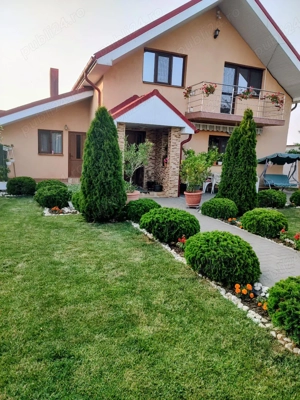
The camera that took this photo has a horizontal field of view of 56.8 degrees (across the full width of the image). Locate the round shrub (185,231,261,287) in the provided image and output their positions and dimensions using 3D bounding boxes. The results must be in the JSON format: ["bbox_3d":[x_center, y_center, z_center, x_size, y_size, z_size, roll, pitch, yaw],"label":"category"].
[{"bbox_3d":[0.892,0.713,3.485,0.920,0.630,0.920,3,10,-1],"label":"round shrub"}]

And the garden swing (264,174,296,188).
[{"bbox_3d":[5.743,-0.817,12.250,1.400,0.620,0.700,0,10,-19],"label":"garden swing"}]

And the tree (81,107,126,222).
[{"bbox_3d":[-1.012,-0.786,6.221,1.049,2.494,1.049,0,10,-19],"label":"tree"}]

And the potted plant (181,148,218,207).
[{"bbox_3d":[1.438,-0.653,8.205,1.100,1.660,1.000,5,11,10],"label":"potted plant"}]

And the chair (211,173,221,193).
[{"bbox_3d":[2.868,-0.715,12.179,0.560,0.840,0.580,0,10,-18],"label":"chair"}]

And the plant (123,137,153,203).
[{"bbox_3d":[-0.340,-0.900,8.499,0.980,2.064,0.900,0,10,-19],"label":"plant"}]

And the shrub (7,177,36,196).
[{"bbox_3d":[-3.810,-0.398,8.260,0.800,0.580,0.800,-1,11,-19],"label":"shrub"}]

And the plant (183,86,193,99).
[{"bbox_3d":[1.560,-4.305,11.200,0.340,0.500,0.380,-1,11,-19],"label":"plant"}]

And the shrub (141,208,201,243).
[{"bbox_3d":[0.367,0.441,5.024,1.079,0.580,1.079,0,10,-19],"label":"shrub"}]

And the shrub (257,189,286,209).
[{"bbox_3d":[4.024,-0.055,9.246,0.946,0.571,0.946,0,10,-19],"label":"shrub"}]

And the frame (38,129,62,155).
[{"bbox_3d":[-4.322,-2.516,12.069,1.009,1.068,0.120,0,10,-19],"label":"frame"}]

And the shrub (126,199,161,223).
[{"bbox_3d":[-0.152,0.229,6.107,0.800,0.520,0.800,3,10,-1],"label":"shrub"}]

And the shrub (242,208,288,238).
[{"bbox_3d":[2.258,0.456,5.472,0.850,0.560,0.850,-1,11,-19],"label":"shrub"}]

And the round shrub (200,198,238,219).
[{"bbox_3d":[1.792,0.219,7.154,0.937,0.481,0.937,0,10,-19],"label":"round shrub"}]

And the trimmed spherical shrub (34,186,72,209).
[{"bbox_3d":[-2.561,-0.079,7.352,0.925,0.598,0.925,0,10,-19],"label":"trimmed spherical shrub"}]

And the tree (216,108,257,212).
[{"bbox_3d":[2.437,-1.015,7.567,1.132,2.845,1.132,0,10,-19],"label":"tree"}]

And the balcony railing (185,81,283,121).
[{"bbox_3d":[3.592,-4.006,11.639,3.920,1.070,1.250,-1,11,-19],"label":"balcony railing"}]

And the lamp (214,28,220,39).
[{"bbox_3d":[2.746,-6.805,11.353,0.170,0.360,0.210,-1,11,-19],"label":"lamp"}]

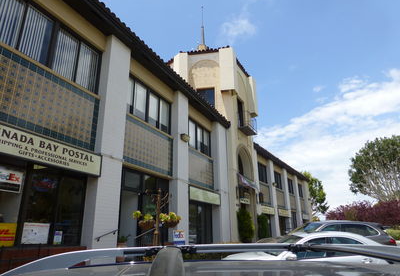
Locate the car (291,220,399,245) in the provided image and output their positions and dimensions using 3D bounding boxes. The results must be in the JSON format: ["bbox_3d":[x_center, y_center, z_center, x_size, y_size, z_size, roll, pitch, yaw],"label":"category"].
[{"bbox_3d":[4.419,3.779,9.724,4.650,1.660,1.840,0,-19,-3],"label":"car"}]

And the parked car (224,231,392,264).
[{"bbox_3d":[2.857,3.124,7.051,4.650,1.450,1.780,-1,-19,-1],"label":"parked car"}]

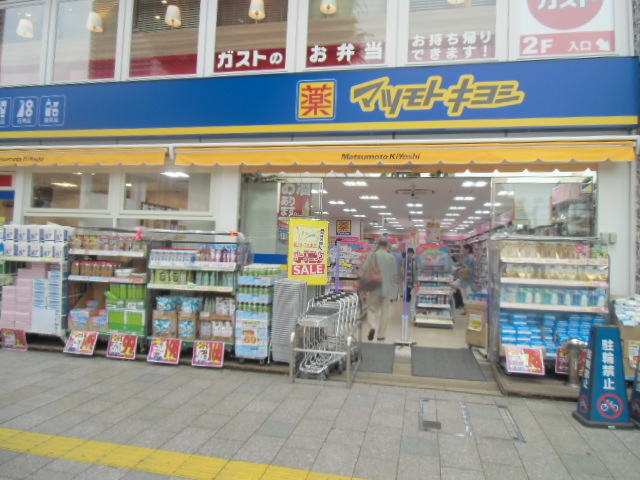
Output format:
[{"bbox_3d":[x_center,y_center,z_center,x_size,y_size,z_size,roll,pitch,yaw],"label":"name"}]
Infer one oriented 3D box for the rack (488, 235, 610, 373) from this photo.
[{"bbox_3d":[2.816,0.820,5.509,1.199,1.660,0.580,2,-1,13],"label":"rack"}]

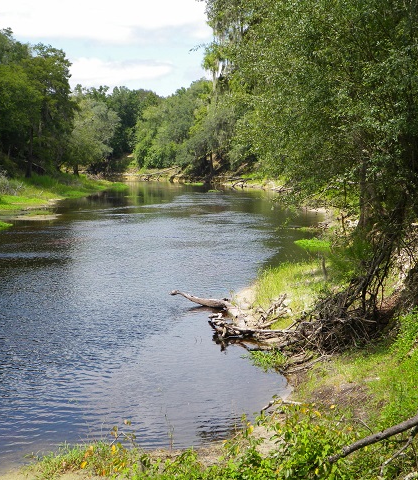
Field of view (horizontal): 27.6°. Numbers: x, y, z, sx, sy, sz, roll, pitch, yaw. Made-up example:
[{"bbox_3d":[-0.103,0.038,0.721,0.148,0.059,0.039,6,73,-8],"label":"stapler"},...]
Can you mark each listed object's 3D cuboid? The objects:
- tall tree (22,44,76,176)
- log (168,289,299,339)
[{"bbox_3d":[-16.607,-13.399,88.000,5.587,13.658,5.800,0,5,0],"label":"tall tree"},{"bbox_3d":[0.619,1.938,22.421,3.300,0.750,2.000,2,6,19],"label":"log"}]

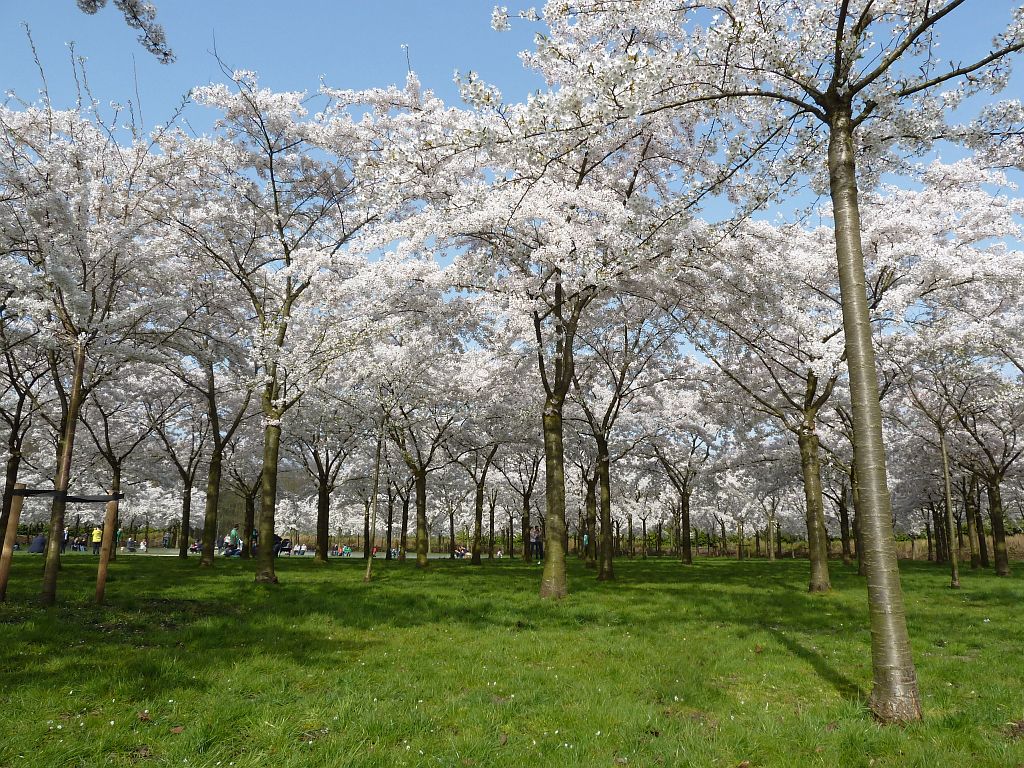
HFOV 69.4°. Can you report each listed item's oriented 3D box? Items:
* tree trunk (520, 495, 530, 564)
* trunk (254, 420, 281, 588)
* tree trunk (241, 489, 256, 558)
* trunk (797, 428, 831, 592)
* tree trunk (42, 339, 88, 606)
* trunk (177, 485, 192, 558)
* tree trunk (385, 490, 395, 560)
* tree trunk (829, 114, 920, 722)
[{"bbox_3d":[0.696,6.674,34.348,0.368,3.055,0.368,0,-12,1],"label":"tree trunk"},{"bbox_3d":[-5.433,2.594,16.538,0.416,3.593,0.416,4,-13,-17],"label":"trunk"},{"bbox_3d":[-12.438,6.639,34.977,0.410,3.177,0.410,4,-12,-19],"label":"tree trunk"},{"bbox_3d":[6.429,2.657,15.724,0.397,3.362,0.397,-4,-12,22],"label":"trunk"},{"bbox_3d":[-6.780,1.263,11.204,0.219,3.970,0.219,6,-13,-30],"label":"tree trunk"},{"bbox_3d":[-15.295,6.459,34.779,0.339,3.440,0.339,5,-13,-23],"label":"trunk"},{"bbox_3d":[-6.047,6.989,36.580,0.270,3.314,0.270,2,-12,-9],"label":"tree trunk"},{"bbox_3d":[2.088,0.042,4.367,0.249,3.587,0.249,-5,-13,25],"label":"tree trunk"}]

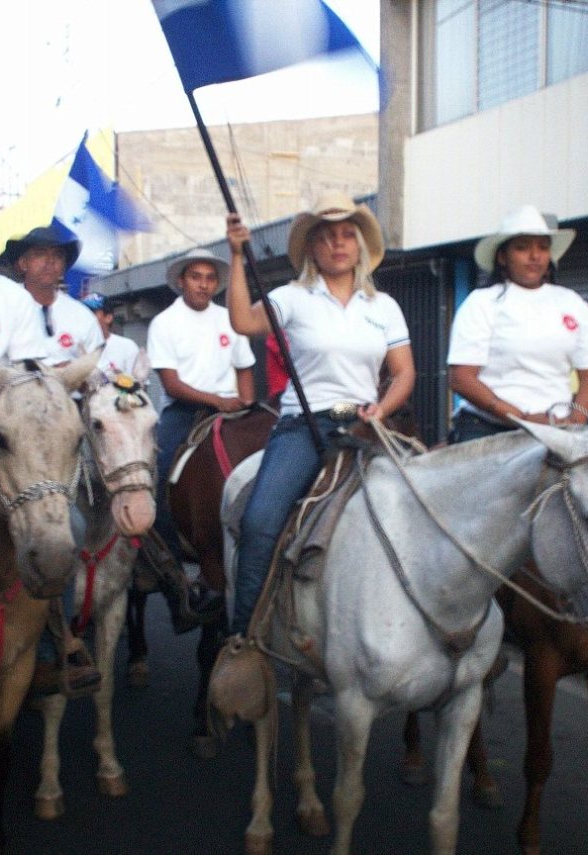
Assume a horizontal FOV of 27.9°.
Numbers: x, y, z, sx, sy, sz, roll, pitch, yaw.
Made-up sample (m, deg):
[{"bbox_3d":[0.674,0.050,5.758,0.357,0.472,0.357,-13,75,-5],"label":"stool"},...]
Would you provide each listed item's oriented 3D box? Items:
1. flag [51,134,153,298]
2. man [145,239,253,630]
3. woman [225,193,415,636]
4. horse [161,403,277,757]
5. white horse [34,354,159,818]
[{"bbox_3d":[-1.202,-1.317,7.400,0.750,1.120,0.400,0,2,-15],"label":"flag"},{"bbox_3d":[-0.425,0.064,5.450,0.700,1.750,0.650,-1,2,-22],"label":"man"},{"bbox_3d":[0.107,0.051,3.800,0.700,1.600,0.650,-1,2,-20],"label":"woman"},{"bbox_3d":[-0.362,0.544,5.423,0.560,1.720,2.150,-1,2,-33],"label":"horse"},{"bbox_3d":[-1.032,0.549,5.003,0.560,1.740,2.150,-1,2,-26],"label":"white horse"}]

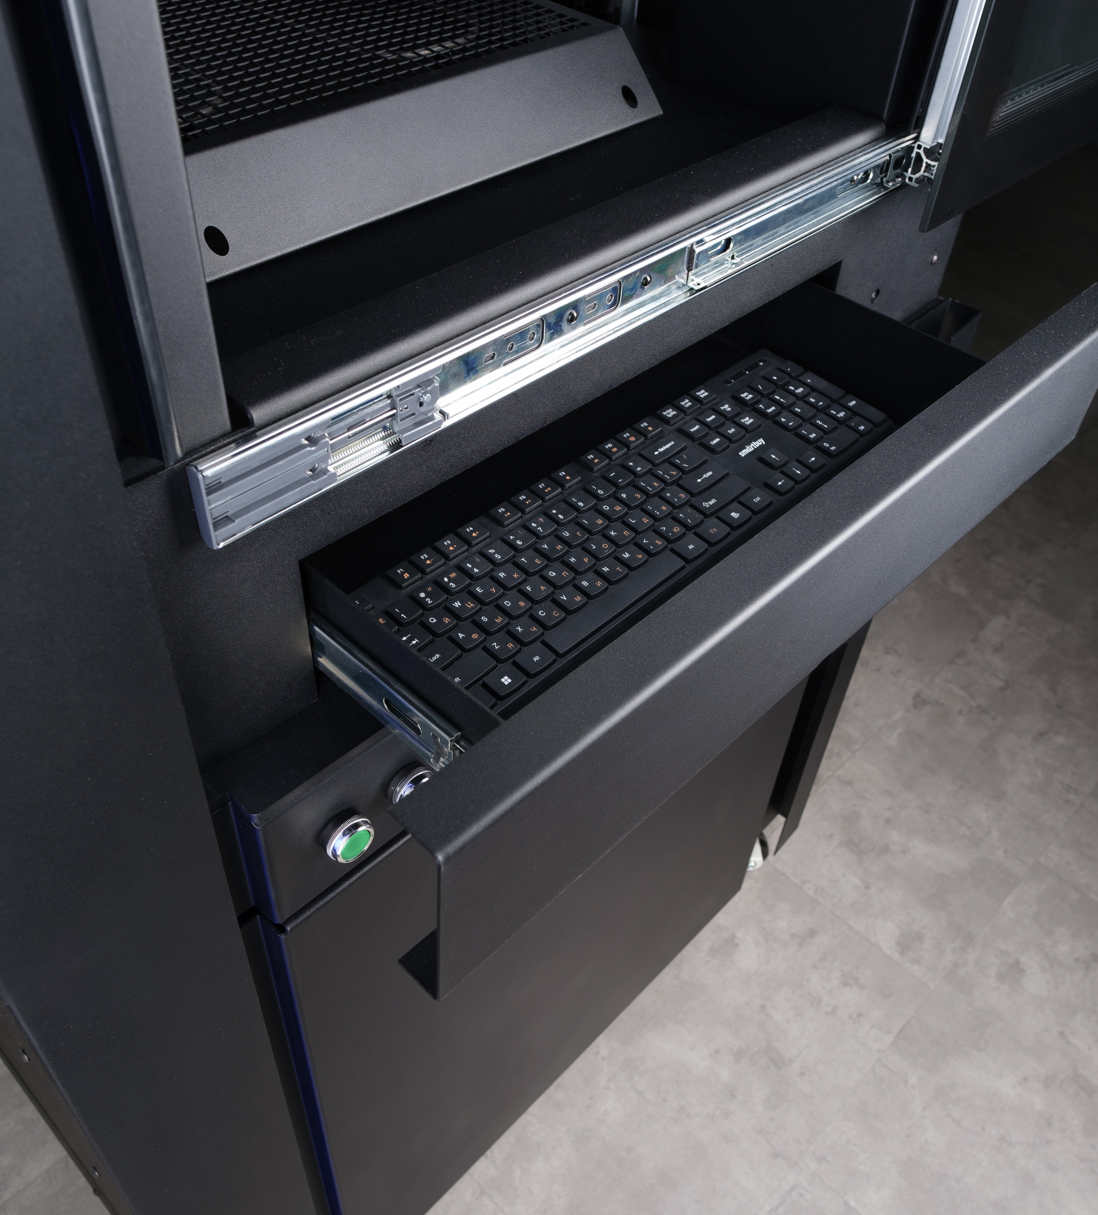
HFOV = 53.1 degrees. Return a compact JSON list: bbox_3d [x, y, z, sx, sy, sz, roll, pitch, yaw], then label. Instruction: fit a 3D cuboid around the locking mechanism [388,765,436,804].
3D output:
[{"bbox_3d":[-0.084,0.115,0.691,0.018,0.031,0.031,35,52,28],"label":"locking mechanism"}]

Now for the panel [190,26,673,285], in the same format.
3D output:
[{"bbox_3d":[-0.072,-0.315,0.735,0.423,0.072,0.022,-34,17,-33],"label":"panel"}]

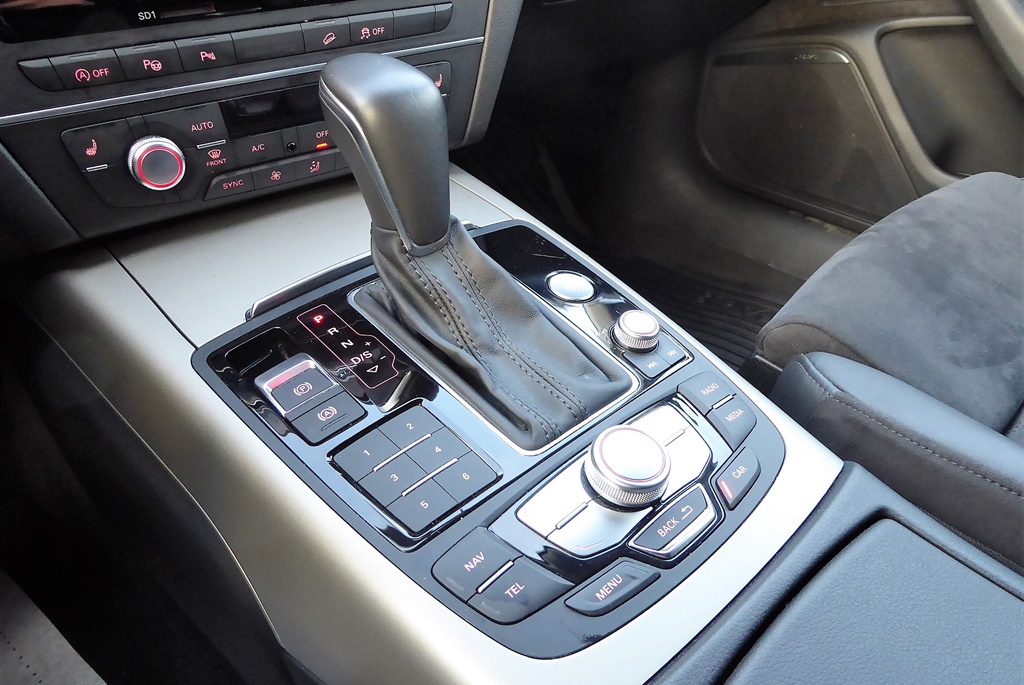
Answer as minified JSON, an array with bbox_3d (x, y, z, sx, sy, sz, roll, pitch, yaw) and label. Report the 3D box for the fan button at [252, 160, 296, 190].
[{"bbox_3d":[-0.138,-0.098,0.427,0.026,0.013,0.009,-23,36,-29],"label":"fan button"}]

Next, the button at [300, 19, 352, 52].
[{"bbox_3d":[-0.104,-0.172,0.414,0.028,0.015,0.009,-23,36,-29],"label":"button"}]

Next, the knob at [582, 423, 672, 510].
[{"bbox_3d":[0.054,0.056,0.341,0.038,0.015,0.038,7,41,-6],"label":"knob"}]

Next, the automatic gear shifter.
[{"bbox_3d":[-0.025,-0.065,0.389,0.215,0.120,0.094,37,46,27],"label":"automatic gear shifter"}]

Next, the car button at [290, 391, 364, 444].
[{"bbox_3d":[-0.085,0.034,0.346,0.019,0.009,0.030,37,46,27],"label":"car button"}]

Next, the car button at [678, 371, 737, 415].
[{"bbox_3d":[0.095,0.027,0.364,0.028,0.009,0.019,-23,51,-40],"label":"car button"}]

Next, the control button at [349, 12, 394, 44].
[{"bbox_3d":[-0.081,-0.182,0.427,0.028,0.015,0.009,-23,36,-29],"label":"control button"}]

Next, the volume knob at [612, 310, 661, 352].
[{"bbox_3d":[0.072,-0.007,0.425,0.025,0.011,0.025,7,41,-6],"label":"volume knob"}]

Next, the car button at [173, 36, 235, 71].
[{"bbox_3d":[-0.164,-0.156,0.397,0.030,0.016,0.009,-23,43,-30],"label":"car button"}]

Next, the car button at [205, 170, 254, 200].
[{"bbox_3d":[-0.160,-0.089,0.414,0.028,0.014,0.009,-23,36,-29],"label":"car button"}]

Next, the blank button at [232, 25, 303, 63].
[{"bbox_3d":[-0.131,-0.161,0.398,0.039,0.015,0.009,-23,36,-29],"label":"blank button"}]

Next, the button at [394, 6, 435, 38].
[{"bbox_3d":[-0.061,-0.201,0.461,0.030,0.016,0.009,-23,43,-30],"label":"button"}]

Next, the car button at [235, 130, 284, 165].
[{"bbox_3d":[-0.151,-0.116,0.441,0.029,0.016,0.007,-23,43,-30],"label":"car button"}]

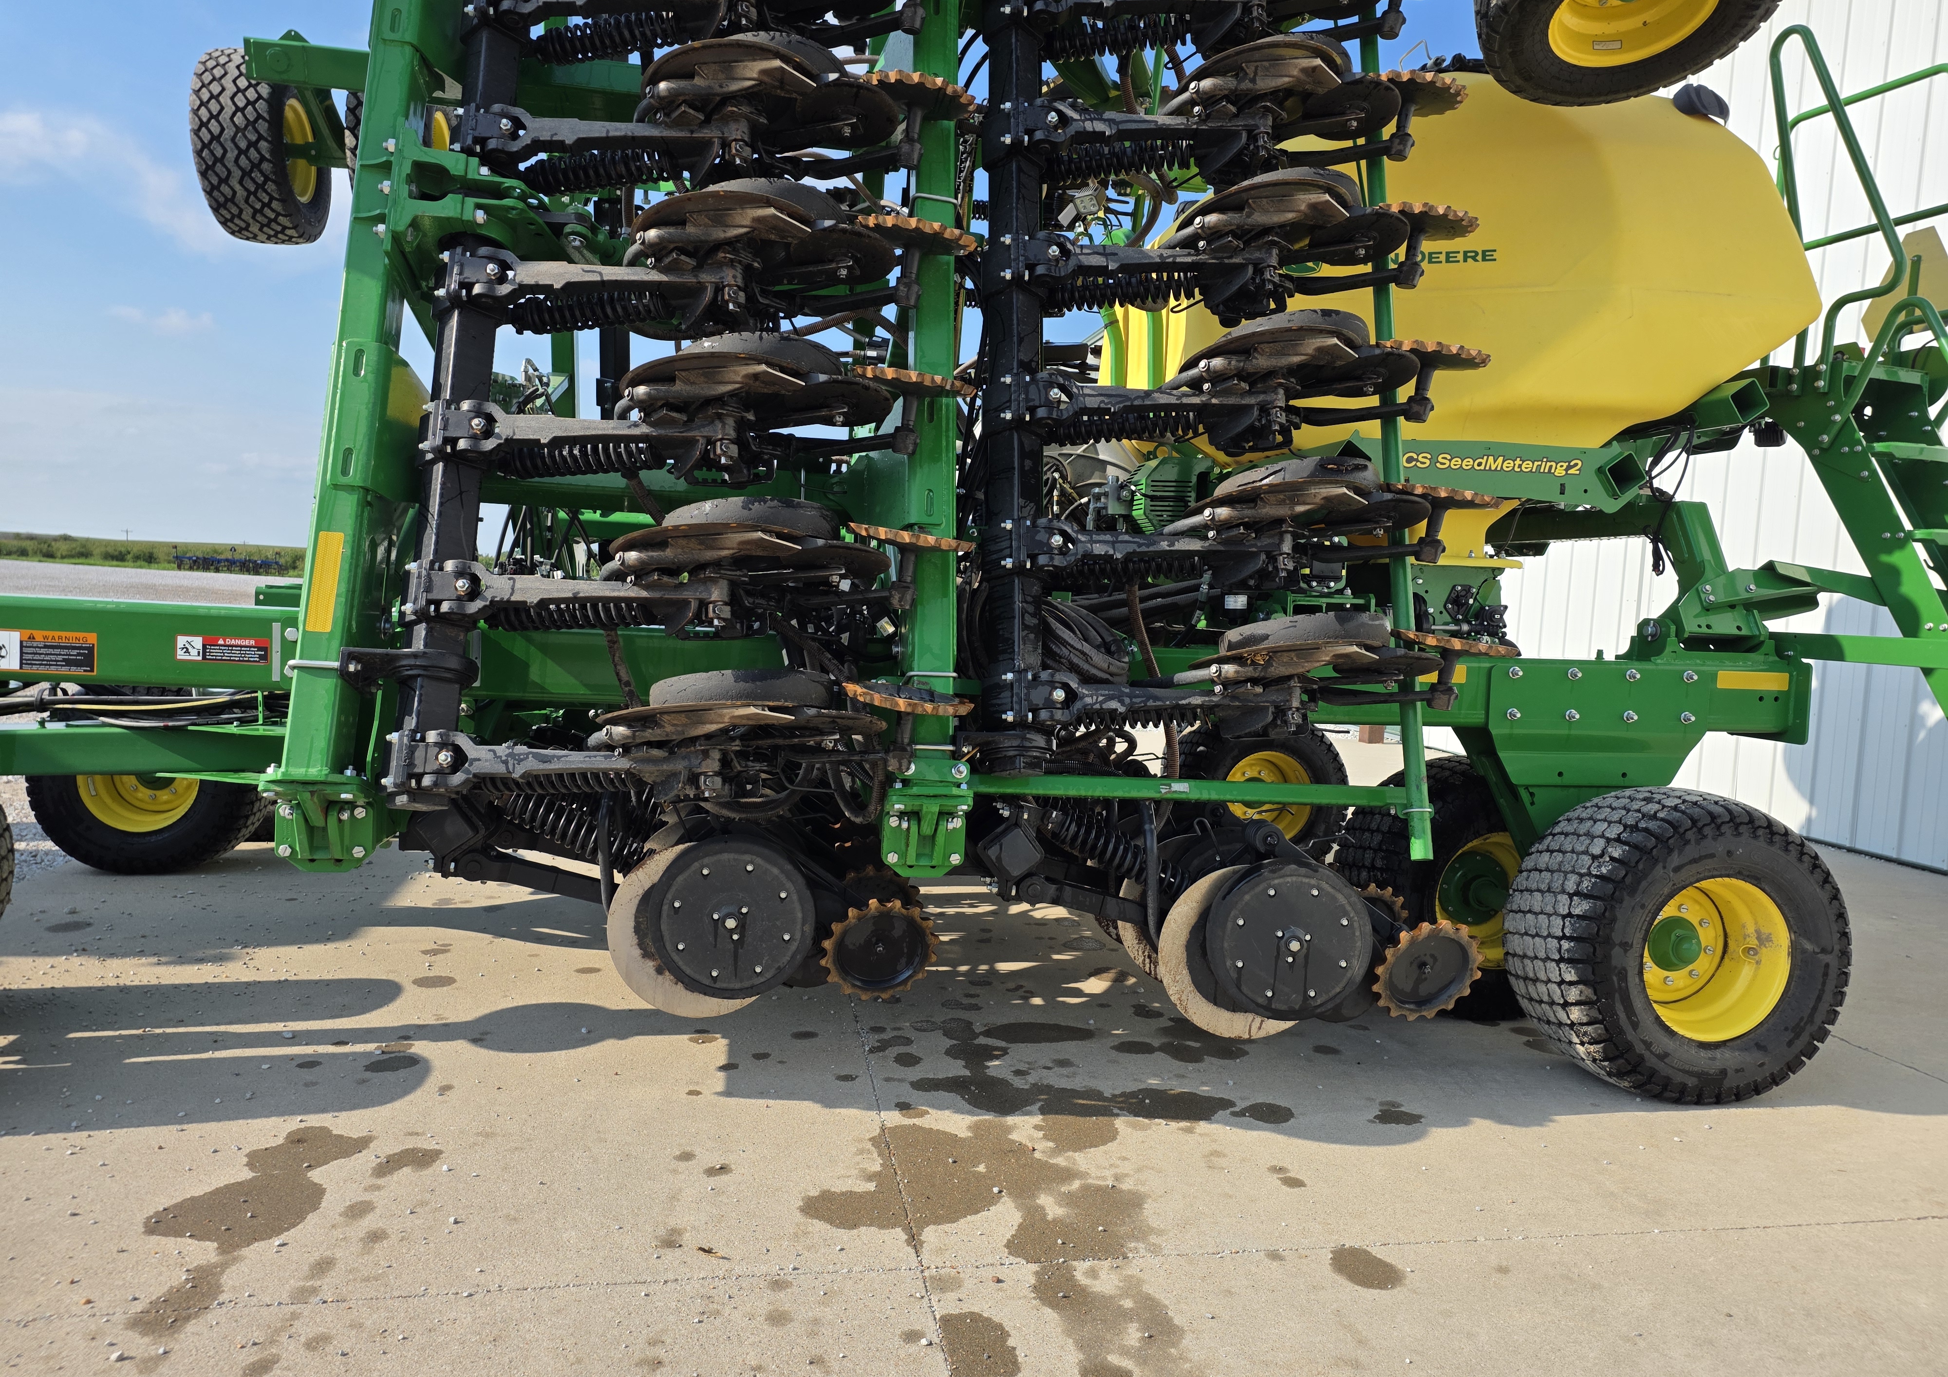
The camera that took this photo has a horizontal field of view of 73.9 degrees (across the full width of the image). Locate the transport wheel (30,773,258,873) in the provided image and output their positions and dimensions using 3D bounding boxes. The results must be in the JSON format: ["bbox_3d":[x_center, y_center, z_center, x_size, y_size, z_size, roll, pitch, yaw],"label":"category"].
[{"bbox_3d":[-3.711,0.363,5.897,0.930,0.930,0.430,3,4,-9],"label":"transport wheel"}]

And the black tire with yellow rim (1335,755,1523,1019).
[{"bbox_3d":[1.621,0.645,4.240,0.840,0.835,0.435,2,5,-8],"label":"black tire with yellow rim"}]

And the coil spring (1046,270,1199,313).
[{"bbox_3d":[0.376,-1.059,3.430,0.410,0.094,0.094,-3,-12,10],"label":"coil spring"}]

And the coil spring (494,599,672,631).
[{"bbox_3d":[-0.943,-0.183,3.004,0.414,0.092,0.092,-2,-13,11],"label":"coil spring"}]

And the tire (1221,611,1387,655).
[{"bbox_3d":[0.799,-0.096,3.142,0.400,0.105,0.400,2,-9,-10],"label":"tire"}]

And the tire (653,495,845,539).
[{"bbox_3d":[-0.515,-0.350,2.969,0.405,0.090,0.405,3,-7,-9],"label":"tire"}]

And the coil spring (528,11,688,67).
[{"bbox_3d":[-0.936,-1.674,3.333,0.410,0.094,0.094,-3,-12,10],"label":"coil spring"}]

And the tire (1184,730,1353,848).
[{"bbox_3d":[1.297,0.489,6.049,0.855,0.855,0.400,2,5,-7],"label":"tire"}]

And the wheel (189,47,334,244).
[{"bbox_3d":[-3.274,-2.492,5.983,0.360,0.840,0.840,2,5,-8],"label":"wheel"}]

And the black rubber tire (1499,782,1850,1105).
[{"bbox_3d":[1.992,0.723,3.693,0.855,0.855,0.400,2,5,-7],"label":"black rubber tire"}]

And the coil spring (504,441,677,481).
[{"bbox_3d":[-0.944,-0.557,3.091,0.410,0.094,0.094,-3,-12,10],"label":"coil spring"}]

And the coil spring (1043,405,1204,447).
[{"bbox_3d":[0.378,-0.683,3.338,0.414,0.092,0.092,-2,-13,11],"label":"coil spring"}]

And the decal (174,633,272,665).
[{"bbox_3d":[-2.319,-0.118,4.000,0.266,0.077,0.003,3,4,-9],"label":"decal"}]

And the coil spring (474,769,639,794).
[{"bbox_3d":[-0.945,0.190,2.922,0.414,0.092,0.092,-2,-13,11],"label":"coil spring"}]

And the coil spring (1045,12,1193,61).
[{"bbox_3d":[0.381,-1.804,3.591,0.410,0.094,0.094,-3,-12,10],"label":"coil spring"}]

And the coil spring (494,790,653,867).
[{"bbox_3d":[-0.994,0.361,3.252,0.400,0.094,0.094,29,1,-10],"label":"coil spring"}]

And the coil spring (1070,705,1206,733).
[{"bbox_3d":[0.373,0.061,3.176,0.414,0.092,0.092,-2,-13,11],"label":"coil spring"}]

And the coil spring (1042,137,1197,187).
[{"bbox_3d":[0.383,-1.427,3.501,0.414,0.092,0.092,-2,-13,11],"label":"coil spring"}]

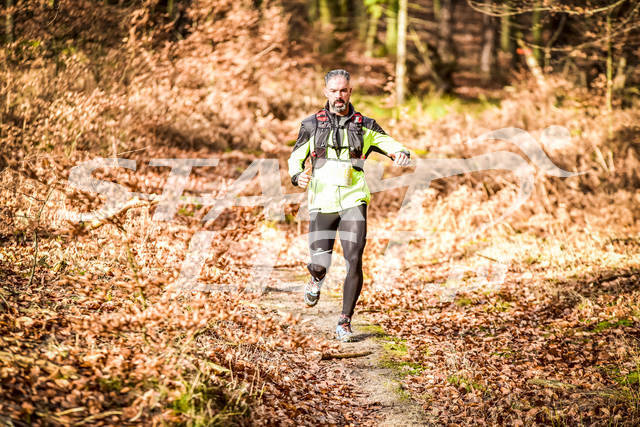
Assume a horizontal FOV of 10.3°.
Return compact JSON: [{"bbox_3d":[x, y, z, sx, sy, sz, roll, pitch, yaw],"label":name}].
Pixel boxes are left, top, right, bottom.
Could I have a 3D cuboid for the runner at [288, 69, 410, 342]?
[{"bbox_3d":[0.187,-0.051,22.600,0.770,1.730,0.750,0,1,-3],"label":"runner"}]

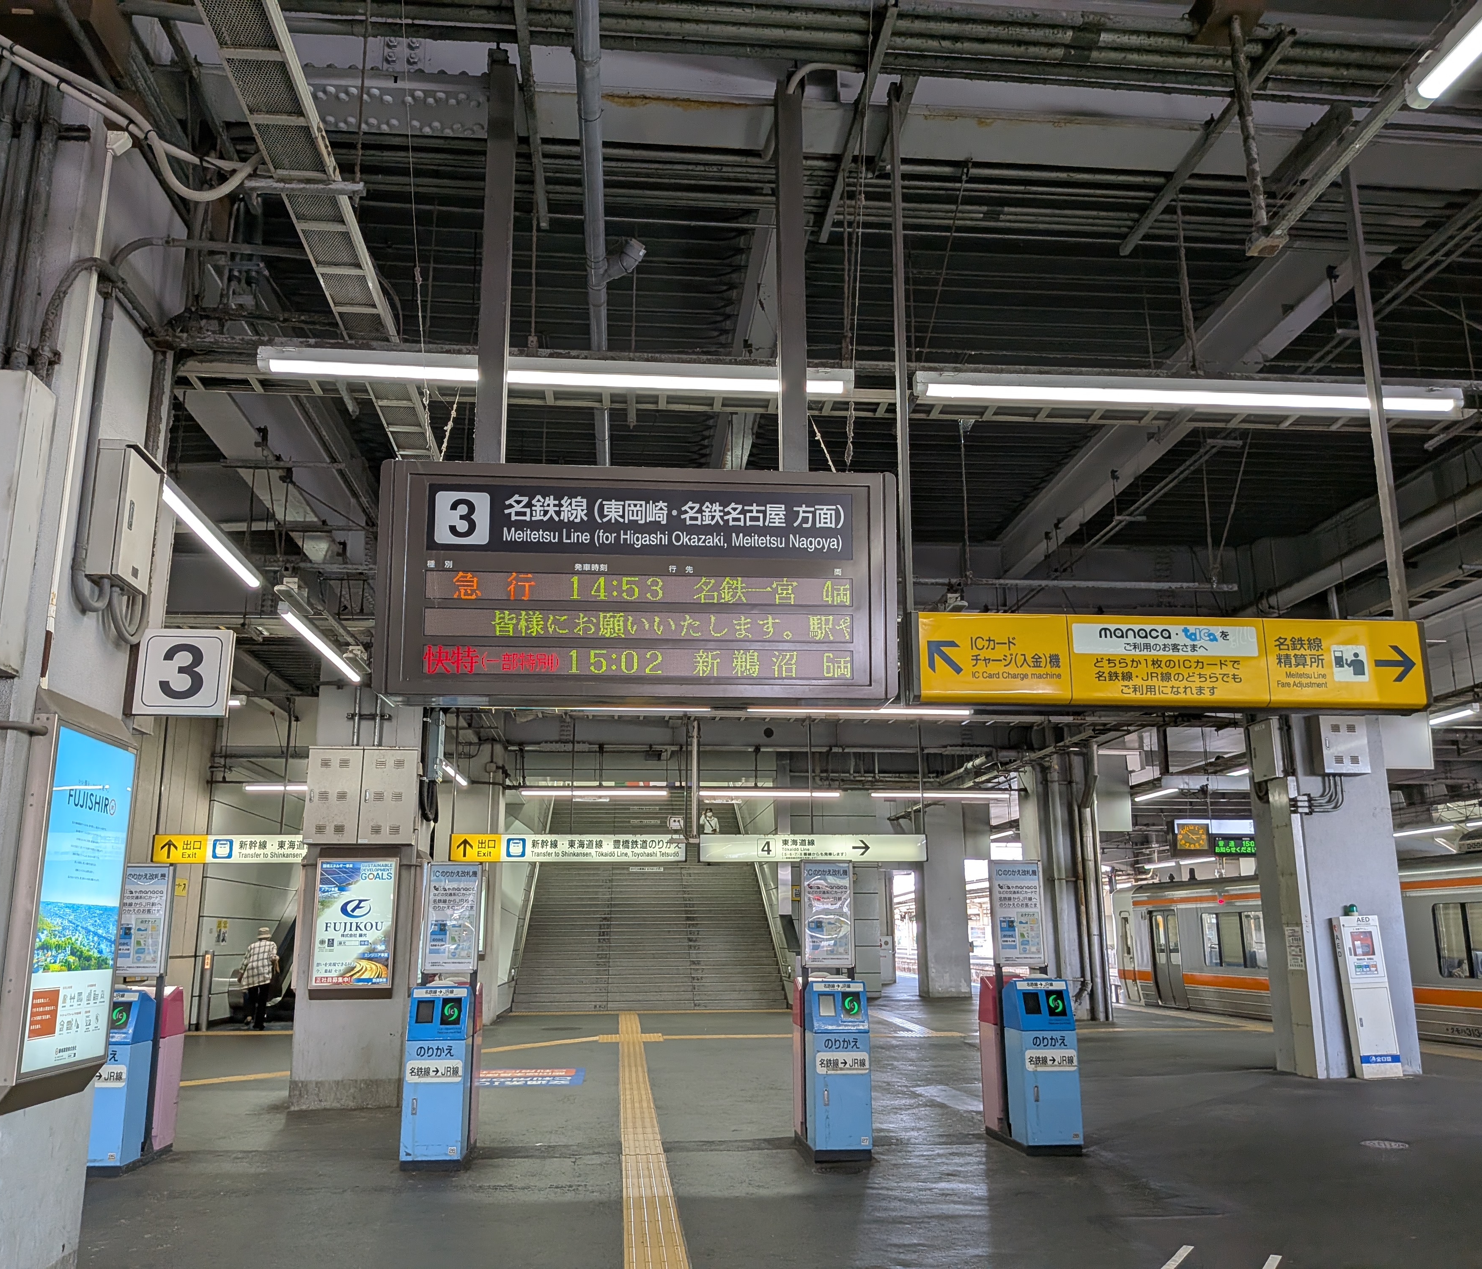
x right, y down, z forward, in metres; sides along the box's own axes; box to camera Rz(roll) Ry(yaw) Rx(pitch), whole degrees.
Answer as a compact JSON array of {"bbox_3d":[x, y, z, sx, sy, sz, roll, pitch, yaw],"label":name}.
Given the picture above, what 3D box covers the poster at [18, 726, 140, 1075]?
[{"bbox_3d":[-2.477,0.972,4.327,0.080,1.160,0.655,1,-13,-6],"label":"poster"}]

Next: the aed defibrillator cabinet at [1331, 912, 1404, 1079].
[{"bbox_3d":[6.160,3.546,11.555,0.395,1.510,0.230,1,-13,-6],"label":"aed defibrillator cabinet"}]

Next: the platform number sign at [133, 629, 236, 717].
[{"bbox_3d":[-2.561,0.186,5.425,0.405,0.405,0.070,1,-14,-6],"label":"platform number sign"}]

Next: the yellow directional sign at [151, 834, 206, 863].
[{"bbox_3d":[-7.260,2.795,15.203,0.708,0.363,0.170,1,-14,-6],"label":"yellow directional sign"}]

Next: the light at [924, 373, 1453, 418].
[{"bbox_3d":[1.953,-1.033,5.036,2.420,0.075,0.080,1,-14,-6],"label":"light"}]

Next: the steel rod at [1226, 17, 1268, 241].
[{"bbox_3d":[1.799,-1.801,4.159,0.037,0.908,0.037,1,-14,-6],"label":"steel rod"}]

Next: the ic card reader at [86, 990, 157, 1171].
[{"bbox_3d":[-4.281,3.004,7.940,0.390,1.190,0.400,1,-13,-6],"label":"ic card reader"}]

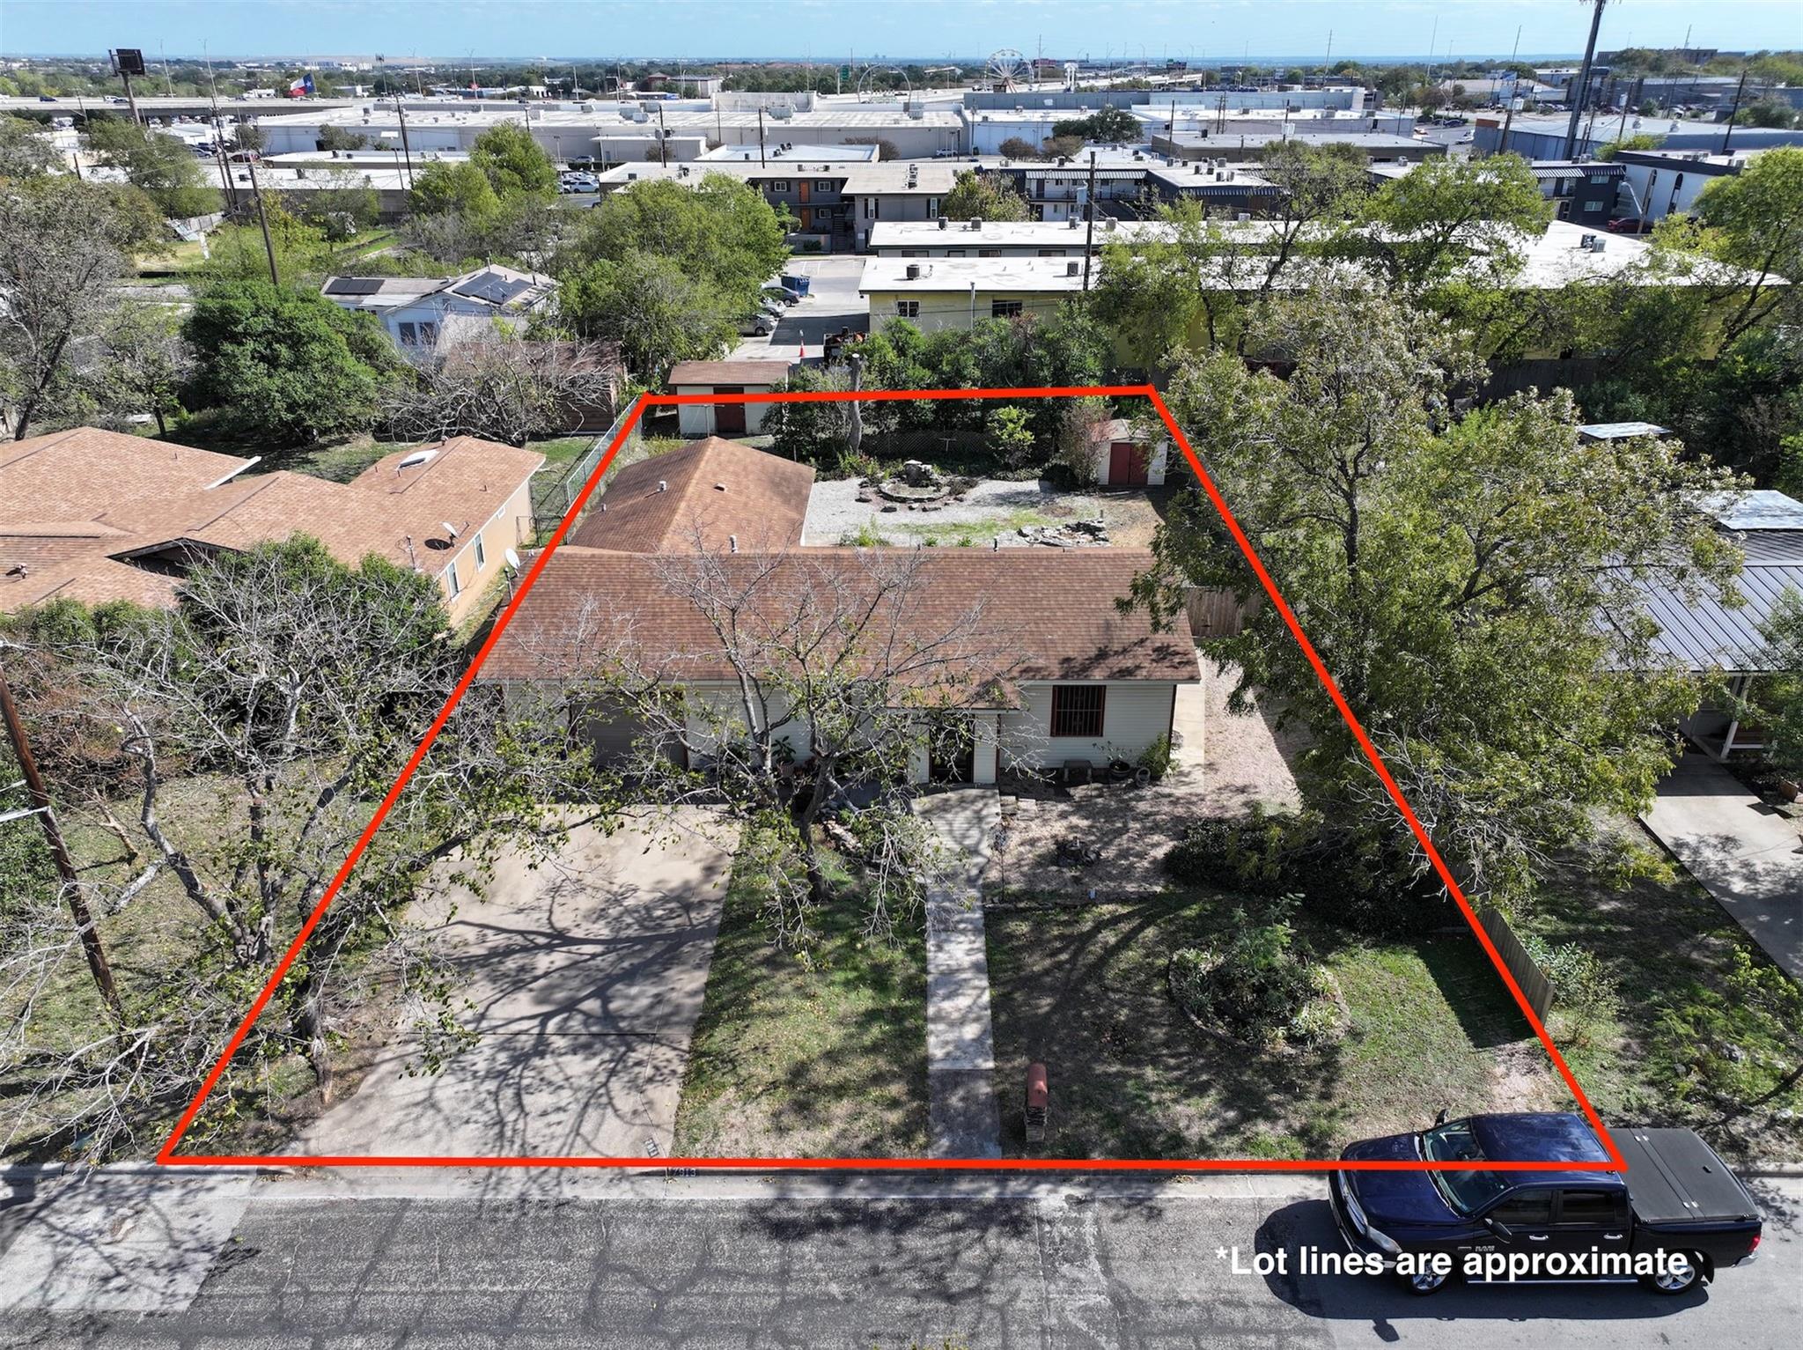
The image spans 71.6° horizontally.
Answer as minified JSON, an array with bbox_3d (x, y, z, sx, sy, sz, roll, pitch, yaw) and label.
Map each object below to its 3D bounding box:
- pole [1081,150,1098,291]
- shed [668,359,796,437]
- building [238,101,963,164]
[{"bbox_3d":[10.700,-23.540,72.047,0.350,12.100,0.350,0,26,0],"label":"pole"},{"bbox_3d":[-7.800,-12.762,58.060,5.350,3.200,3.900,0,26,0],"label":"shed"},{"bbox_3d":[-58.500,-122.178,279.862,141.000,7.000,76.000,0,26,1],"label":"building"}]

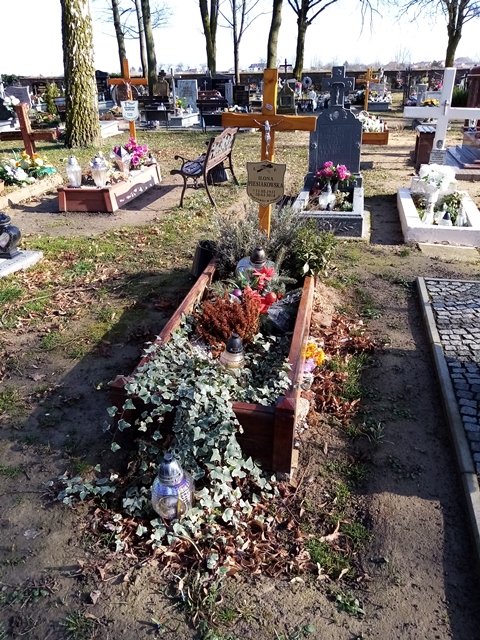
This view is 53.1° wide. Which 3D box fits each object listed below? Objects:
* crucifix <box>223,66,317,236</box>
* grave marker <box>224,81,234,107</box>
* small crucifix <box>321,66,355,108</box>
[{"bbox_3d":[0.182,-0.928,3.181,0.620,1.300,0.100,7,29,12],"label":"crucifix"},{"bbox_3d":[-0.334,-7.268,15.495,0.280,0.670,0.110,5,28,12],"label":"grave marker"},{"bbox_3d":[1.185,-2.804,5.784,0.400,0.430,0.100,5,28,12],"label":"small crucifix"}]

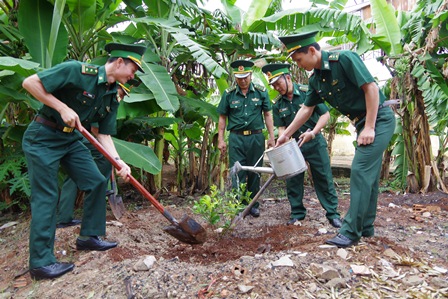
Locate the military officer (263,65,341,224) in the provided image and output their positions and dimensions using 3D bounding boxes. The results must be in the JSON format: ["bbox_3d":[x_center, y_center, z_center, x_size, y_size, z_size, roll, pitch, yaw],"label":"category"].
[{"bbox_3d":[0.806,-0.062,3.450,0.700,1.660,0.580,1,2,34],"label":"military officer"}]

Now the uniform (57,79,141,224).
[{"bbox_3d":[-1.204,0.010,3.200,0.680,1.400,0.520,0,1,14],"label":"uniform"}]

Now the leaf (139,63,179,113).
[{"bbox_3d":[-0.799,-0.769,4.100,0.500,0.620,0.330,0,1,0],"label":"leaf"}]

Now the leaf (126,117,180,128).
[{"bbox_3d":[-1.007,-0.386,4.800,0.760,0.190,0.400,0,1,0],"label":"leaf"}]

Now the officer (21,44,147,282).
[{"bbox_3d":[-0.955,0.055,2.300,0.820,1.570,0.580,0,1,9],"label":"officer"}]

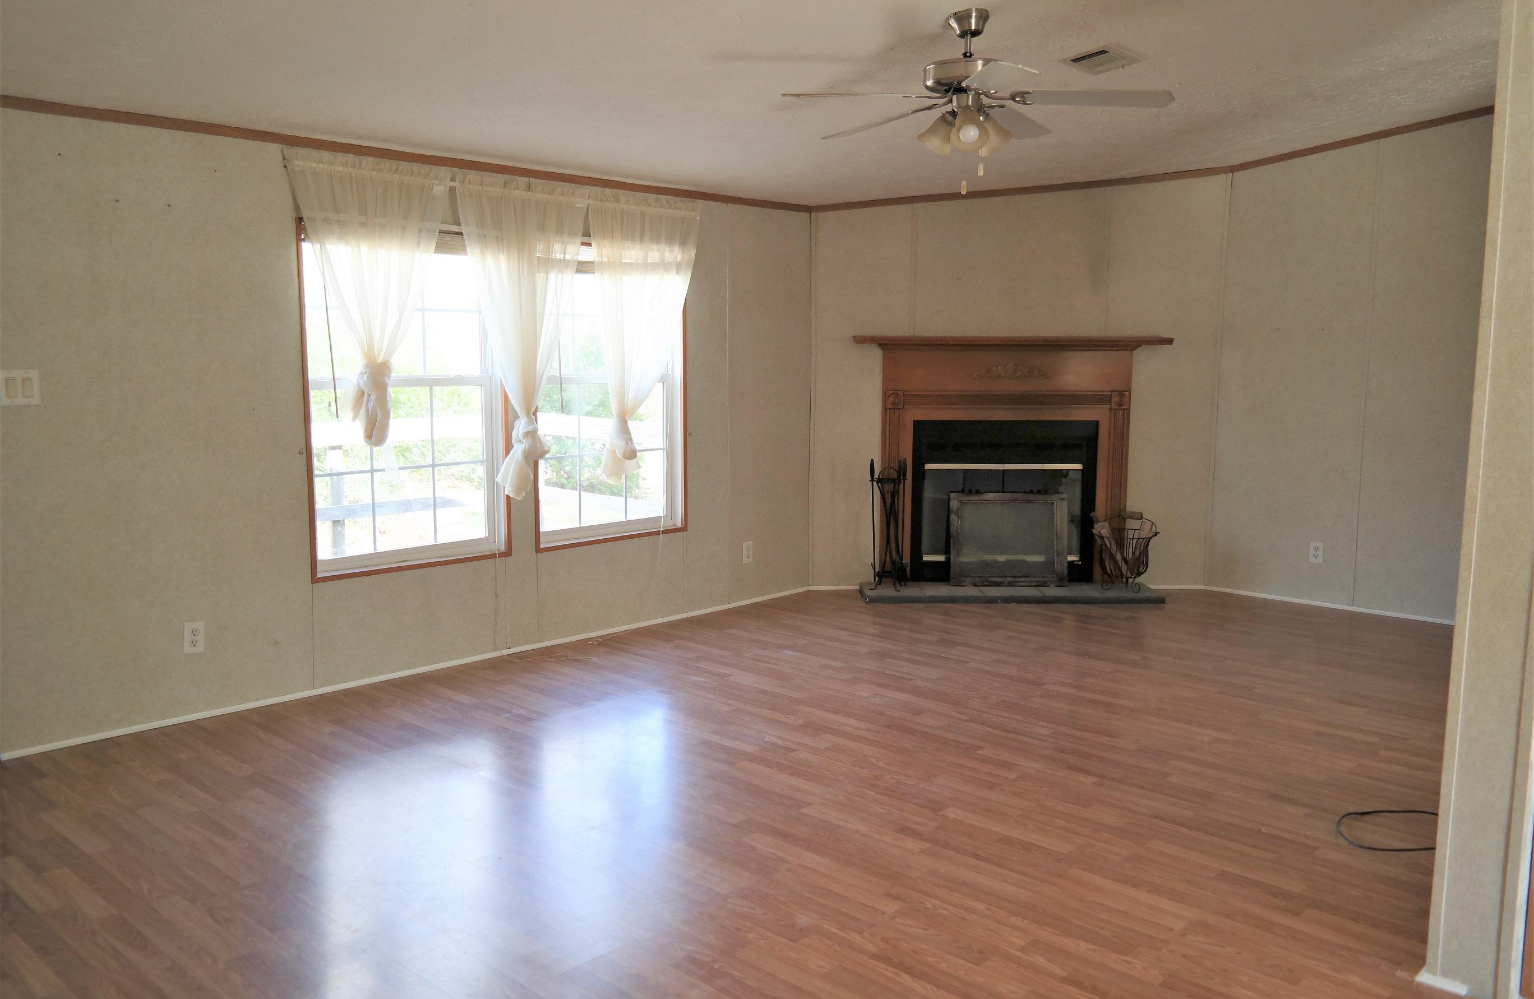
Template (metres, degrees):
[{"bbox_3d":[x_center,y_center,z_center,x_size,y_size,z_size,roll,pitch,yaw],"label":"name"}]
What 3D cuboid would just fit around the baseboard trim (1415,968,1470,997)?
[{"bbox_3d":[1.435,1.025,2.445,0.096,0.025,0.015,7,10,44],"label":"baseboard trim"}]

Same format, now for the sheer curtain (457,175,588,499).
[{"bbox_3d":[-1.035,-0.680,5.011,0.100,1.355,0.660,7,10,44],"label":"sheer curtain"}]

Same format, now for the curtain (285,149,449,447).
[{"bbox_3d":[-1.517,-0.759,4.511,0.100,1.095,0.660,7,10,44],"label":"curtain"}]

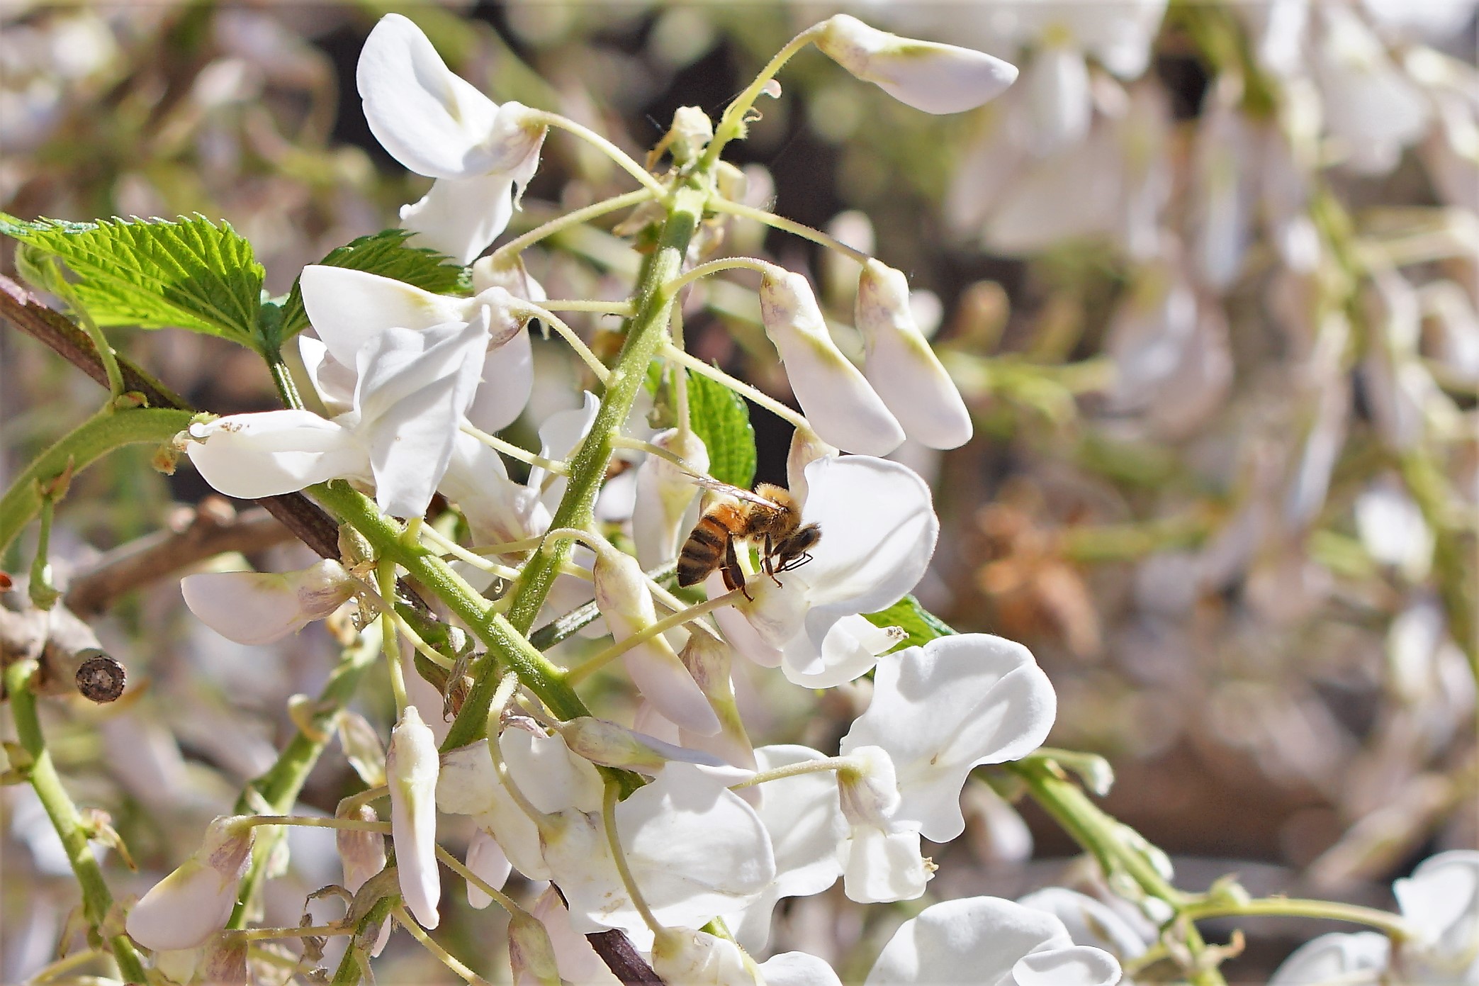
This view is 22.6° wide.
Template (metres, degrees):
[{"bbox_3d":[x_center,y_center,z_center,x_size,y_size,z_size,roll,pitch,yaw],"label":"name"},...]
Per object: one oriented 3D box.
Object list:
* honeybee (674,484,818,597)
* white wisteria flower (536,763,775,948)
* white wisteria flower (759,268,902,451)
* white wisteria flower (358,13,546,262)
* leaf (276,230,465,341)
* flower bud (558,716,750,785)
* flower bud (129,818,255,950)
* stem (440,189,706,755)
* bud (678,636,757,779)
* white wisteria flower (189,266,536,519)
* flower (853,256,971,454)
[{"bbox_3d":[0.001,0.005,0.345,0.013,0.009,0.006,-18,0,-3],"label":"honeybee"},{"bbox_3d":[-0.008,0.033,0.340,0.018,0.017,0.017,10,-7,-38],"label":"white wisteria flower"},{"bbox_3d":[0.008,-0.012,0.340,0.006,0.020,0.005,-33,0,0],"label":"white wisteria flower"},{"bbox_3d":[-0.027,-0.033,0.345,0.016,0.021,0.015,-9,0,-15],"label":"white wisteria flower"},{"bbox_3d":[-0.036,-0.020,0.358,0.018,0.004,0.012,-10,46,-10],"label":"leaf"},{"bbox_3d":[-0.008,0.023,0.334,0.018,0.004,0.005,10,0,0],"label":"flower bud"},{"bbox_3d":[-0.048,0.034,0.322,0.014,0.007,0.006,-37,0,-6],"label":"flower bud"},{"bbox_3d":[-0.015,-0.002,0.340,0.003,0.057,0.003,23,0,0],"label":"stem"},{"bbox_3d":[-0.002,0.019,0.321,0.005,0.013,0.005,-14,0,0],"label":"bud"},{"bbox_3d":[-0.035,-0.009,0.342,0.031,0.022,0.018,0,0,-15],"label":"white wisteria flower"},{"bbox_3d":[0.016,-0.013,0.345,0.008,0.018,0.006,-21,0,6],"label":"flower"}]

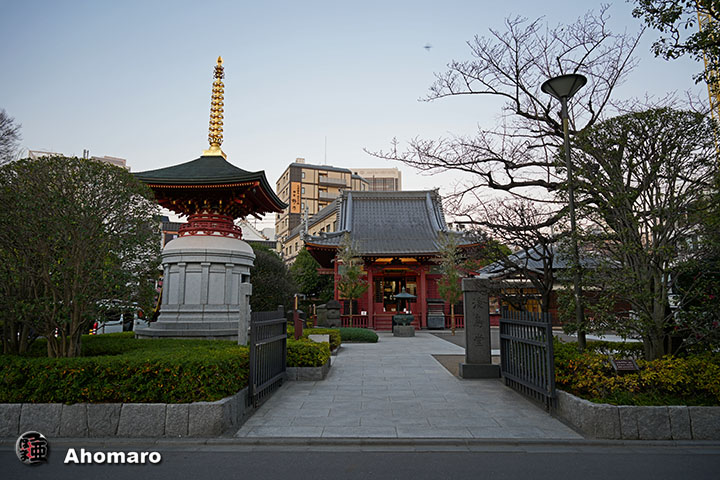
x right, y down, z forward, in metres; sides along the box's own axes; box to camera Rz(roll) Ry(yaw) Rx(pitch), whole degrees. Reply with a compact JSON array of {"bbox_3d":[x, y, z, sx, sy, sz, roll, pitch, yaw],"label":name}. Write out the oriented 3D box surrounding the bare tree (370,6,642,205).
[{"bbox_3d":[4.109,-1.698,11.573,7.500,9.430,6.000,0,-8,0],"label":"bare tree"}]

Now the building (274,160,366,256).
[{"bbox_3d":[-9.503,0.636,95.922,16.000,29.430,15.000,4,-9,-25],"label":"building"}]

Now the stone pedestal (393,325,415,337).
[{"bbox_3d":[1.979,4.196,20.206,1.020,0.460,1.020,0,-8,0],"label":"stone pedestal"}]

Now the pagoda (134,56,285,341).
[{"bbox_3d":[-5.640,-1.906,16.853,5.000,11.180,5.000,0,-8,0],"label":"pagoda"}]

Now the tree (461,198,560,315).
[{"bbox_3d":[3.146,0.850,9.176,2.300,3.580,2.000,0,-8,0],"label":"tree"}]

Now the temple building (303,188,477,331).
[{"bbox_3d":[2.045,1.010,29.367,10.900,9.430,10.800,0,-8,0],"label":"temple building"}]

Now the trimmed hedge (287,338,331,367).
[{"bbox_3d":[-1.061,2.269,8.863,1.000,0.540,1.000,0,-8,0],"label":"trimmed hedge"}]

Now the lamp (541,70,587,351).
[{"bbox_3d":[3.767,-0.379,7.841,0.840,5.630,0.840,0,-8,0],"label":"lamp"}]

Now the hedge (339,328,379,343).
[{"bbox_3d":[-0.119,3.729,17.241,1.600,0.500,1.300,0,-8,0],"label":"hedge"}]

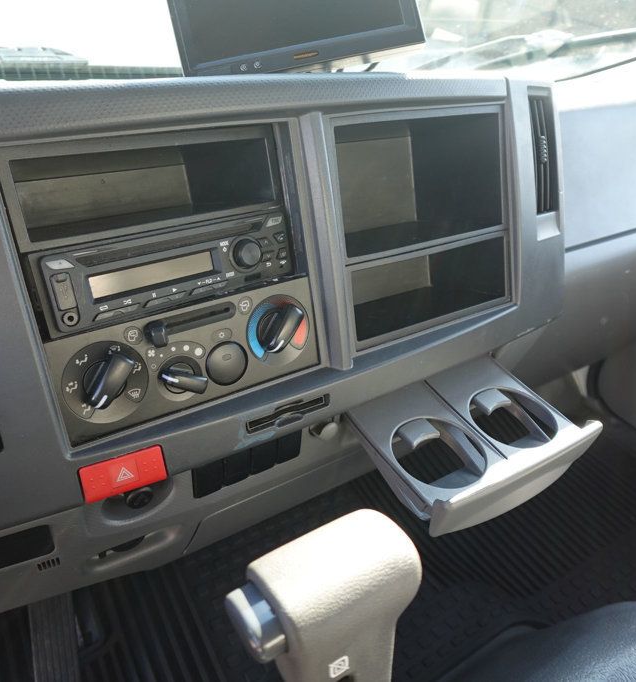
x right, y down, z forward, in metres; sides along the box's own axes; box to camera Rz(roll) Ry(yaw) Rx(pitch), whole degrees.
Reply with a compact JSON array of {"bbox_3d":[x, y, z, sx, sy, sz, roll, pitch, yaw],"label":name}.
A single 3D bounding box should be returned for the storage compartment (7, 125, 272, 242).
[{"bbox_3d":[-0.146,-0.116,0.436,0.171,0.048,0.155,-18,20,-29],"label":"storage compartment"}]

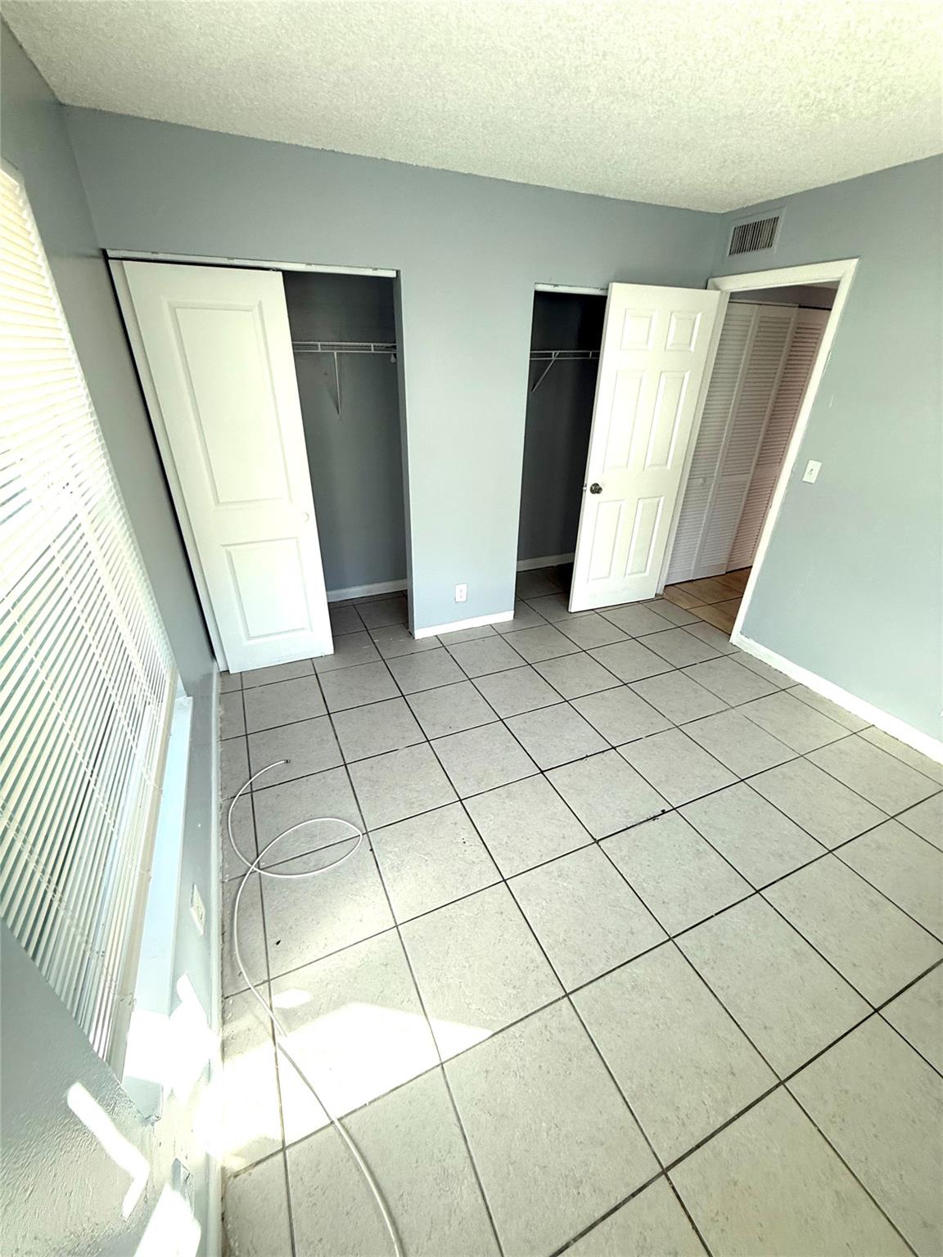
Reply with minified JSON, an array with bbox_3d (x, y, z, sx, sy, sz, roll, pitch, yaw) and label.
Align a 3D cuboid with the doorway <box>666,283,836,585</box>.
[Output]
[{"bbox_3d":[1.649,-0.965,3.256,0.132,2.022,0.769,-12,31,-21],"label":"doorway"}]

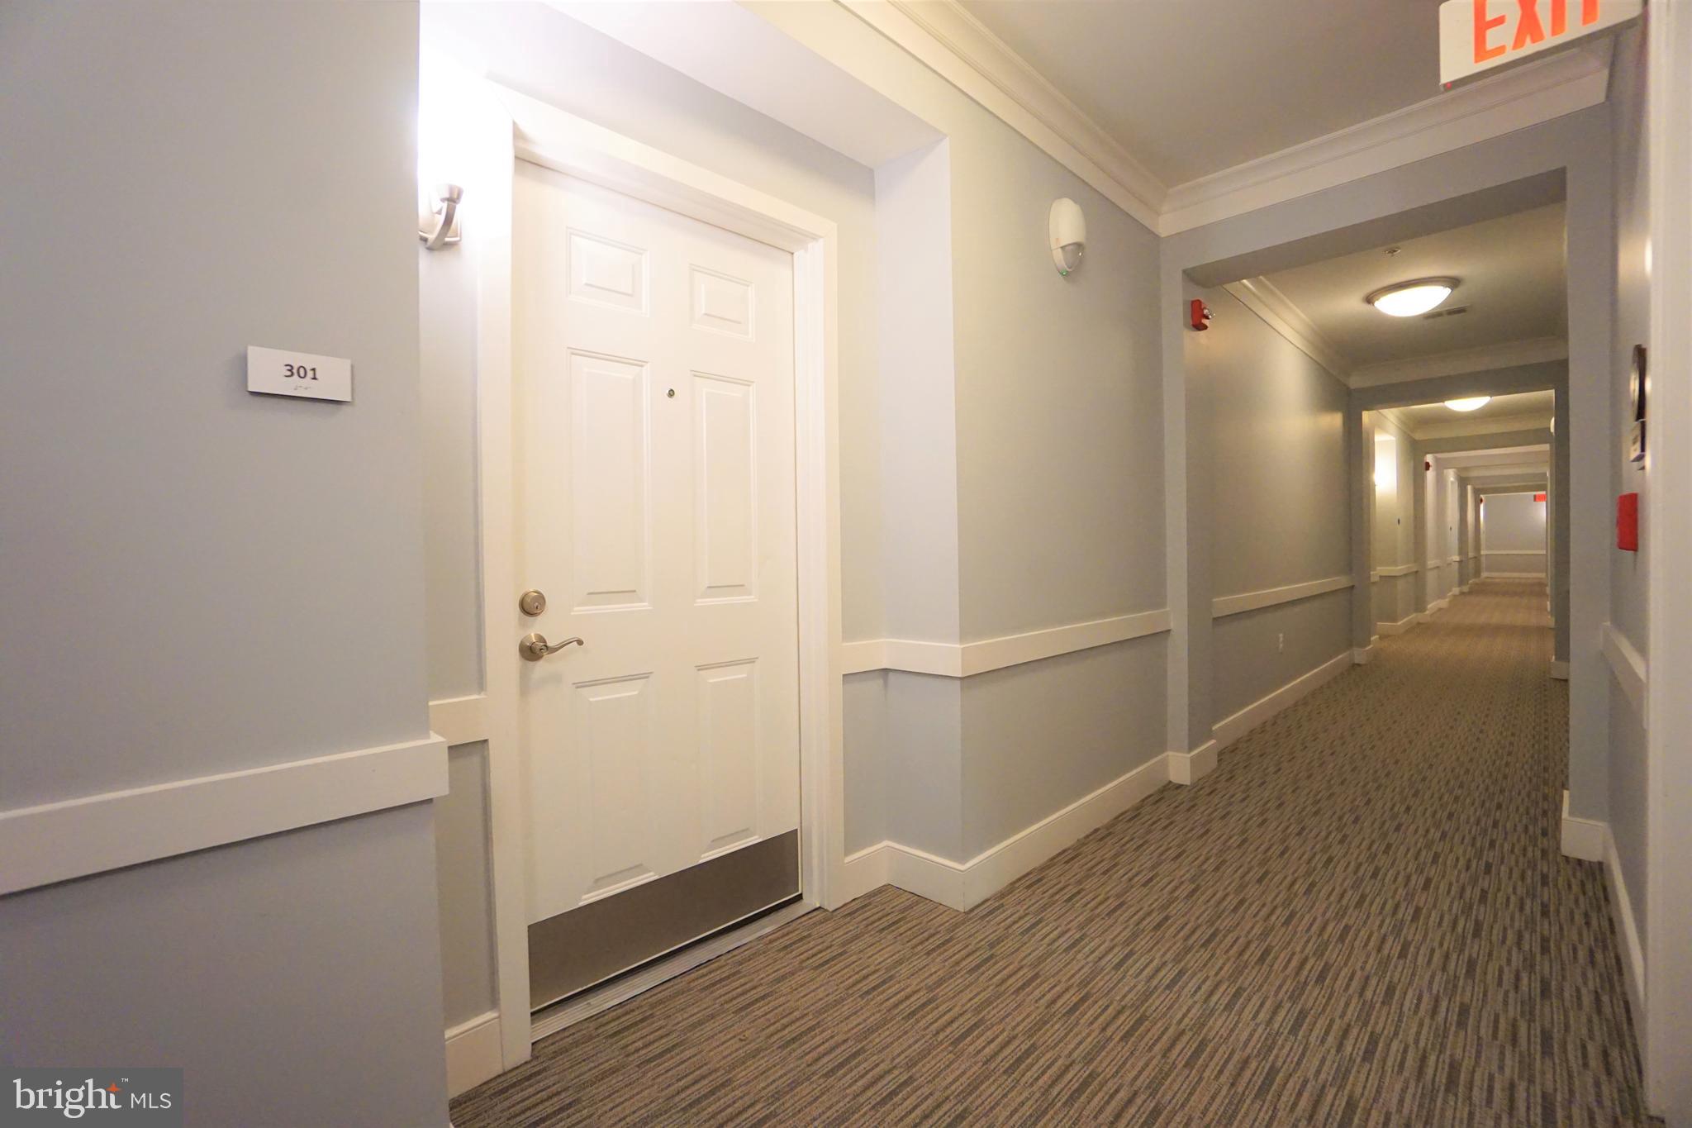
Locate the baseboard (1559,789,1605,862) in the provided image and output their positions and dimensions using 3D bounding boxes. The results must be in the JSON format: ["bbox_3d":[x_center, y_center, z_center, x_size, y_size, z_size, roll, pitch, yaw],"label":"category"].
[{"bbox_3d":[2.648,0.943,2.534,0.390,0.133,0.122,-2,1,-45],"label":"baseboard"}]

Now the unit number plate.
[{"bbox_3d":[-0.785,-0.272,1.017,0.121,0.062,0.010,-2,1,-45],"label":"unit number plate"}]

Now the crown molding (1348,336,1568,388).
[{"bbox_3d":[5.100,-1.699,5.969,0.090,0.180,1.480,-2,1,-45],"label":"crown molding"}]

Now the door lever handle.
[{"bbox_3d":[-0.689,0.196,1.667,0.143,0.066,0.062,-2,1,-45],"label":"door lever handle"}]

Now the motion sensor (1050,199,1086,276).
[{"bbox_3d":[0.826,-1.198,2.577,0.155,0.268,0.090,-2,1,-45],"label":"motion sensor"}]

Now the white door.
[{"bbox_3d":[-0.486,0.046,1.946,0.897,2.025,0.045,-2,1,-45],"label":"white door"}]

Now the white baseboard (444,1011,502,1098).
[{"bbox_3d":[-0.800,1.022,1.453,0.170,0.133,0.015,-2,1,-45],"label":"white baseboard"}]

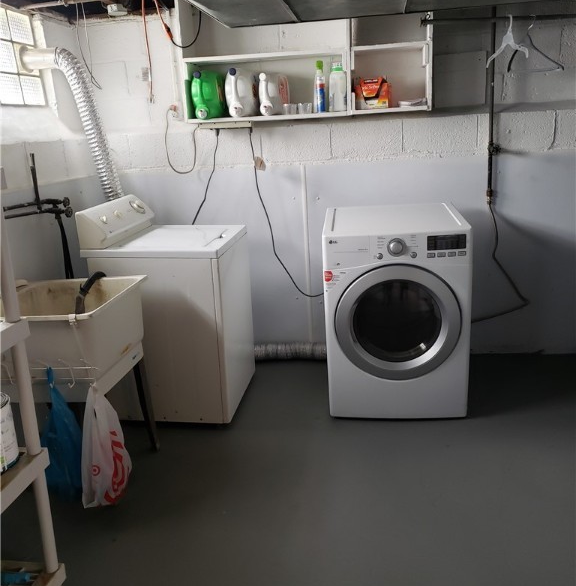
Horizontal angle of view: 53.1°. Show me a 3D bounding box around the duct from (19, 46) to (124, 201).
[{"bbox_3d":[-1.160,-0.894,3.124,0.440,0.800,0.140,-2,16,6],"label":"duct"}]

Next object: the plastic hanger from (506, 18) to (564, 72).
[{"bbox_3d":[1.191,-1.204,2.793,0.050,0.240,0.420,-6,17,-11],"label":"plastic hanger"}]

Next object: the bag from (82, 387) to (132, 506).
[{"bbox_3d":[-0.684,0.570,2.147,0.150,0.500,0.180,13,23,43],"label":"bag"}]

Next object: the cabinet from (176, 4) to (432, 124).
[{"bbox_3d":[0.100,-1.258,3.127,1.323,0.579,0.242,-1,17,9],"label":"cabinet"}]

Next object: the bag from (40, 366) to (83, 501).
[{"bbox_3d":[-0.863,0.538,2.184,0.180,0.530,0.140,-2,16,6],"label":"bag"}]

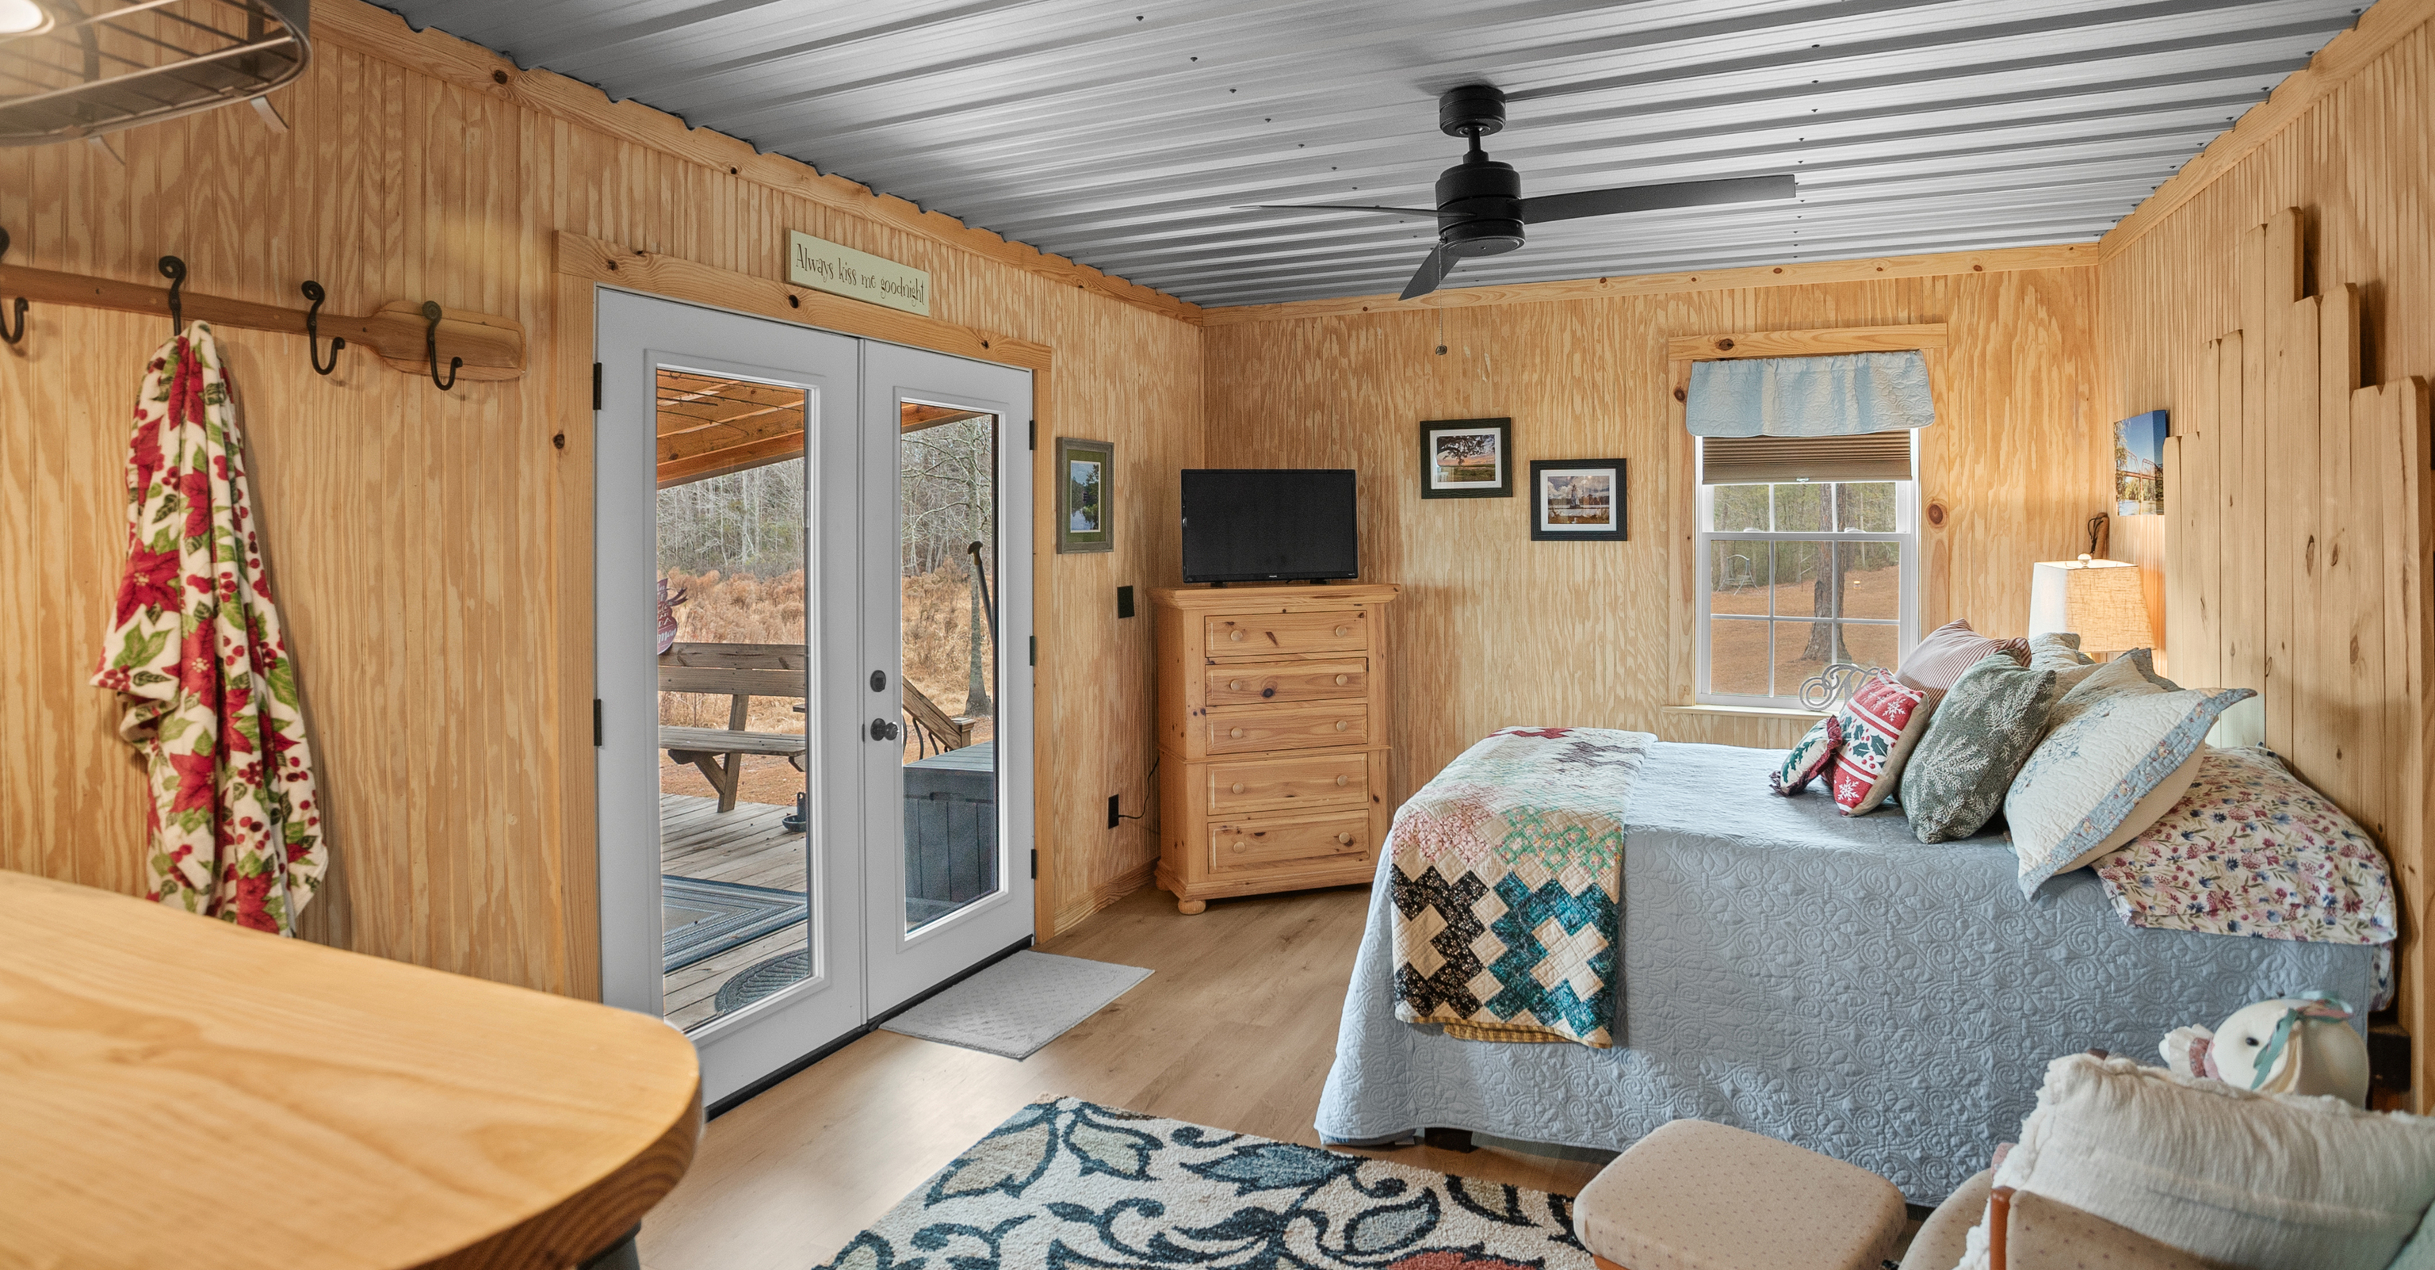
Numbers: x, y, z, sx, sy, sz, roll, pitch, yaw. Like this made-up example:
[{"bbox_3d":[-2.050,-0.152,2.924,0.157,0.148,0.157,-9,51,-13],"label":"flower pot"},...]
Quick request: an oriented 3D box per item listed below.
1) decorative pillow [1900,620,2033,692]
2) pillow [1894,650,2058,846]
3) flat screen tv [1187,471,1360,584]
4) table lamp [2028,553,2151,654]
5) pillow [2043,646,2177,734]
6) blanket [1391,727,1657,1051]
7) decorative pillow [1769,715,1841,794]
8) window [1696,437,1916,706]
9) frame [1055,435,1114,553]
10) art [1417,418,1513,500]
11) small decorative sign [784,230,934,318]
[{"bbox_3d":[1.990,0.171,3.540,0.150,0.440,0.460,37,16,16],"label":"decorative pillow"},{"bbox_3d":[1.813,0.259,3.094,0.160,0.450,0.430,31,11,9],"label":"pillow"},{"bbox_3d":[0.205,-0.435,5.230,0.745,0.470,0.110,-1,4,-18],"label":"flat screen tv"},{"bbox_3d":[2.630,0.078,3.900,0.265,0.650,0.265,1,4,9],"label":"table lamp"},{"bbox_3d":[1.991,0.209,2.923,0.180,0.480,0.580,39,13,8],"label":"pillow"},{"bbox_3d":[0.950,0.623,3.620,0.550,0.540,1.400,2,4,24],"label":"blanket"},{"bbox_3d":[1.614,0.332,3.518,0.090,0.220,0.270,37,12,8],"label":"decorative pillow"},{"bbox_3d":[2.265,-0.373,4.970,0.765,1.260,0.090,2,4,24],"label":"window"},{"bbox_3d":[-0.505,-0.539,4.980,0.025,0.435,0.400,2,4,24],"label":"frame"},{"bbox_3d":[1.047,-0.736,5.396,0.381,0.325,0.025,2,6,24],"label":"art"},{"bbox_3d":[-1.013,-1.022,3.679,0.020,0.131,0.599,2,6,24],"label":"small decorative sign"}]

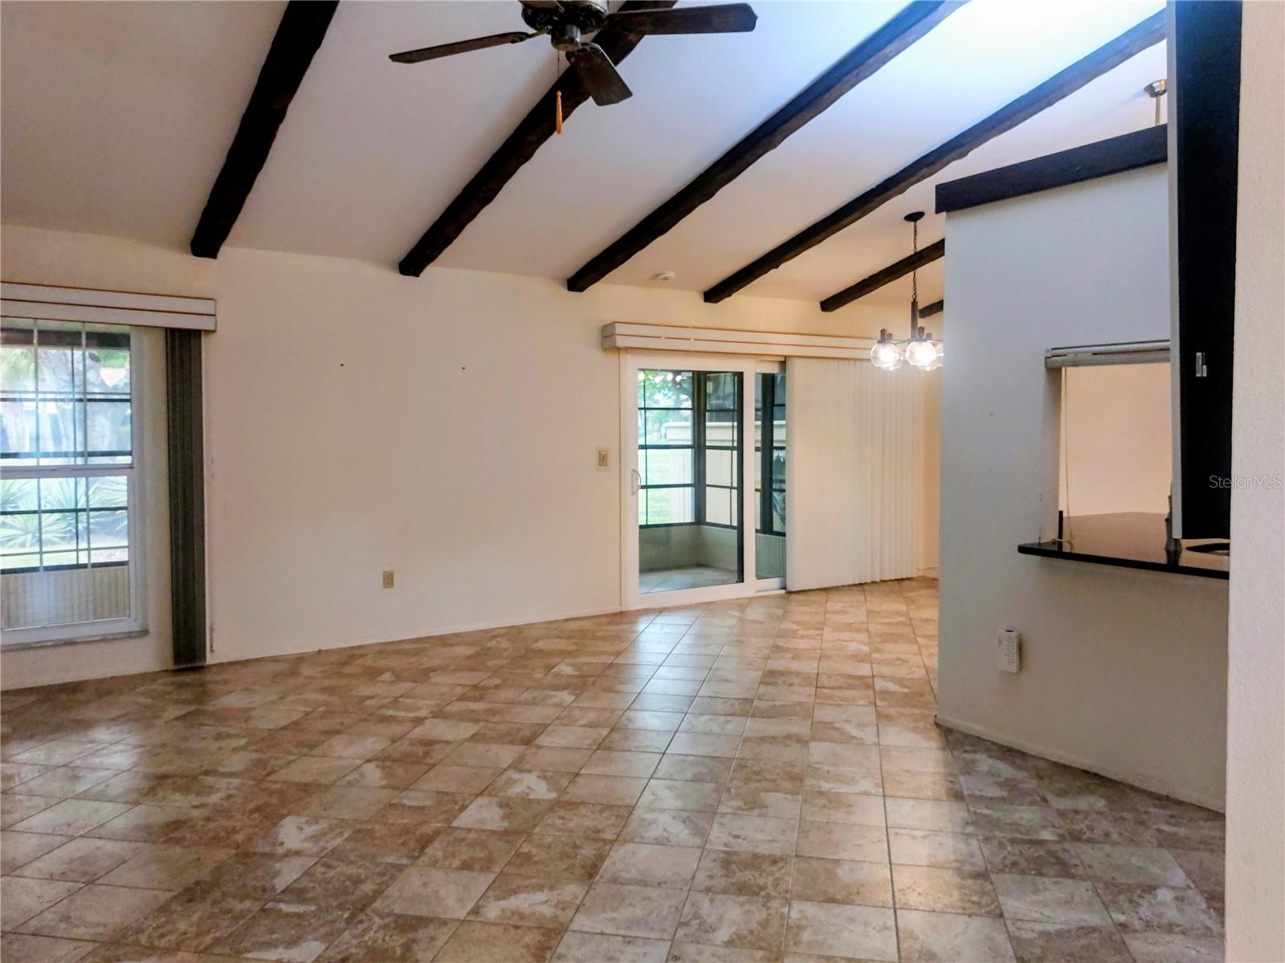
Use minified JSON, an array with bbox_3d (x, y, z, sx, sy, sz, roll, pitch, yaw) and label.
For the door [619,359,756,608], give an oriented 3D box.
[{"bbox_3d":[0.398,-0.027,7.330,1.340,2.030,0.070,-2,3,-34],"label":"door"}]

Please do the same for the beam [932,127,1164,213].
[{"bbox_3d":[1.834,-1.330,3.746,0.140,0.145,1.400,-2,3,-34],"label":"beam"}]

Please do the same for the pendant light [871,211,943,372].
[{"bbox_3d":[1.955,-1.366,6.413,0.620,1.120,0.620,-2,3,-34],"label":"pendant light"}]

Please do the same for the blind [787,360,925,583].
[{"bbox_3d":[1.983,-0.086,8.182,1.740,2.060,0.100,-2,3,-34],"label":"blind"}]

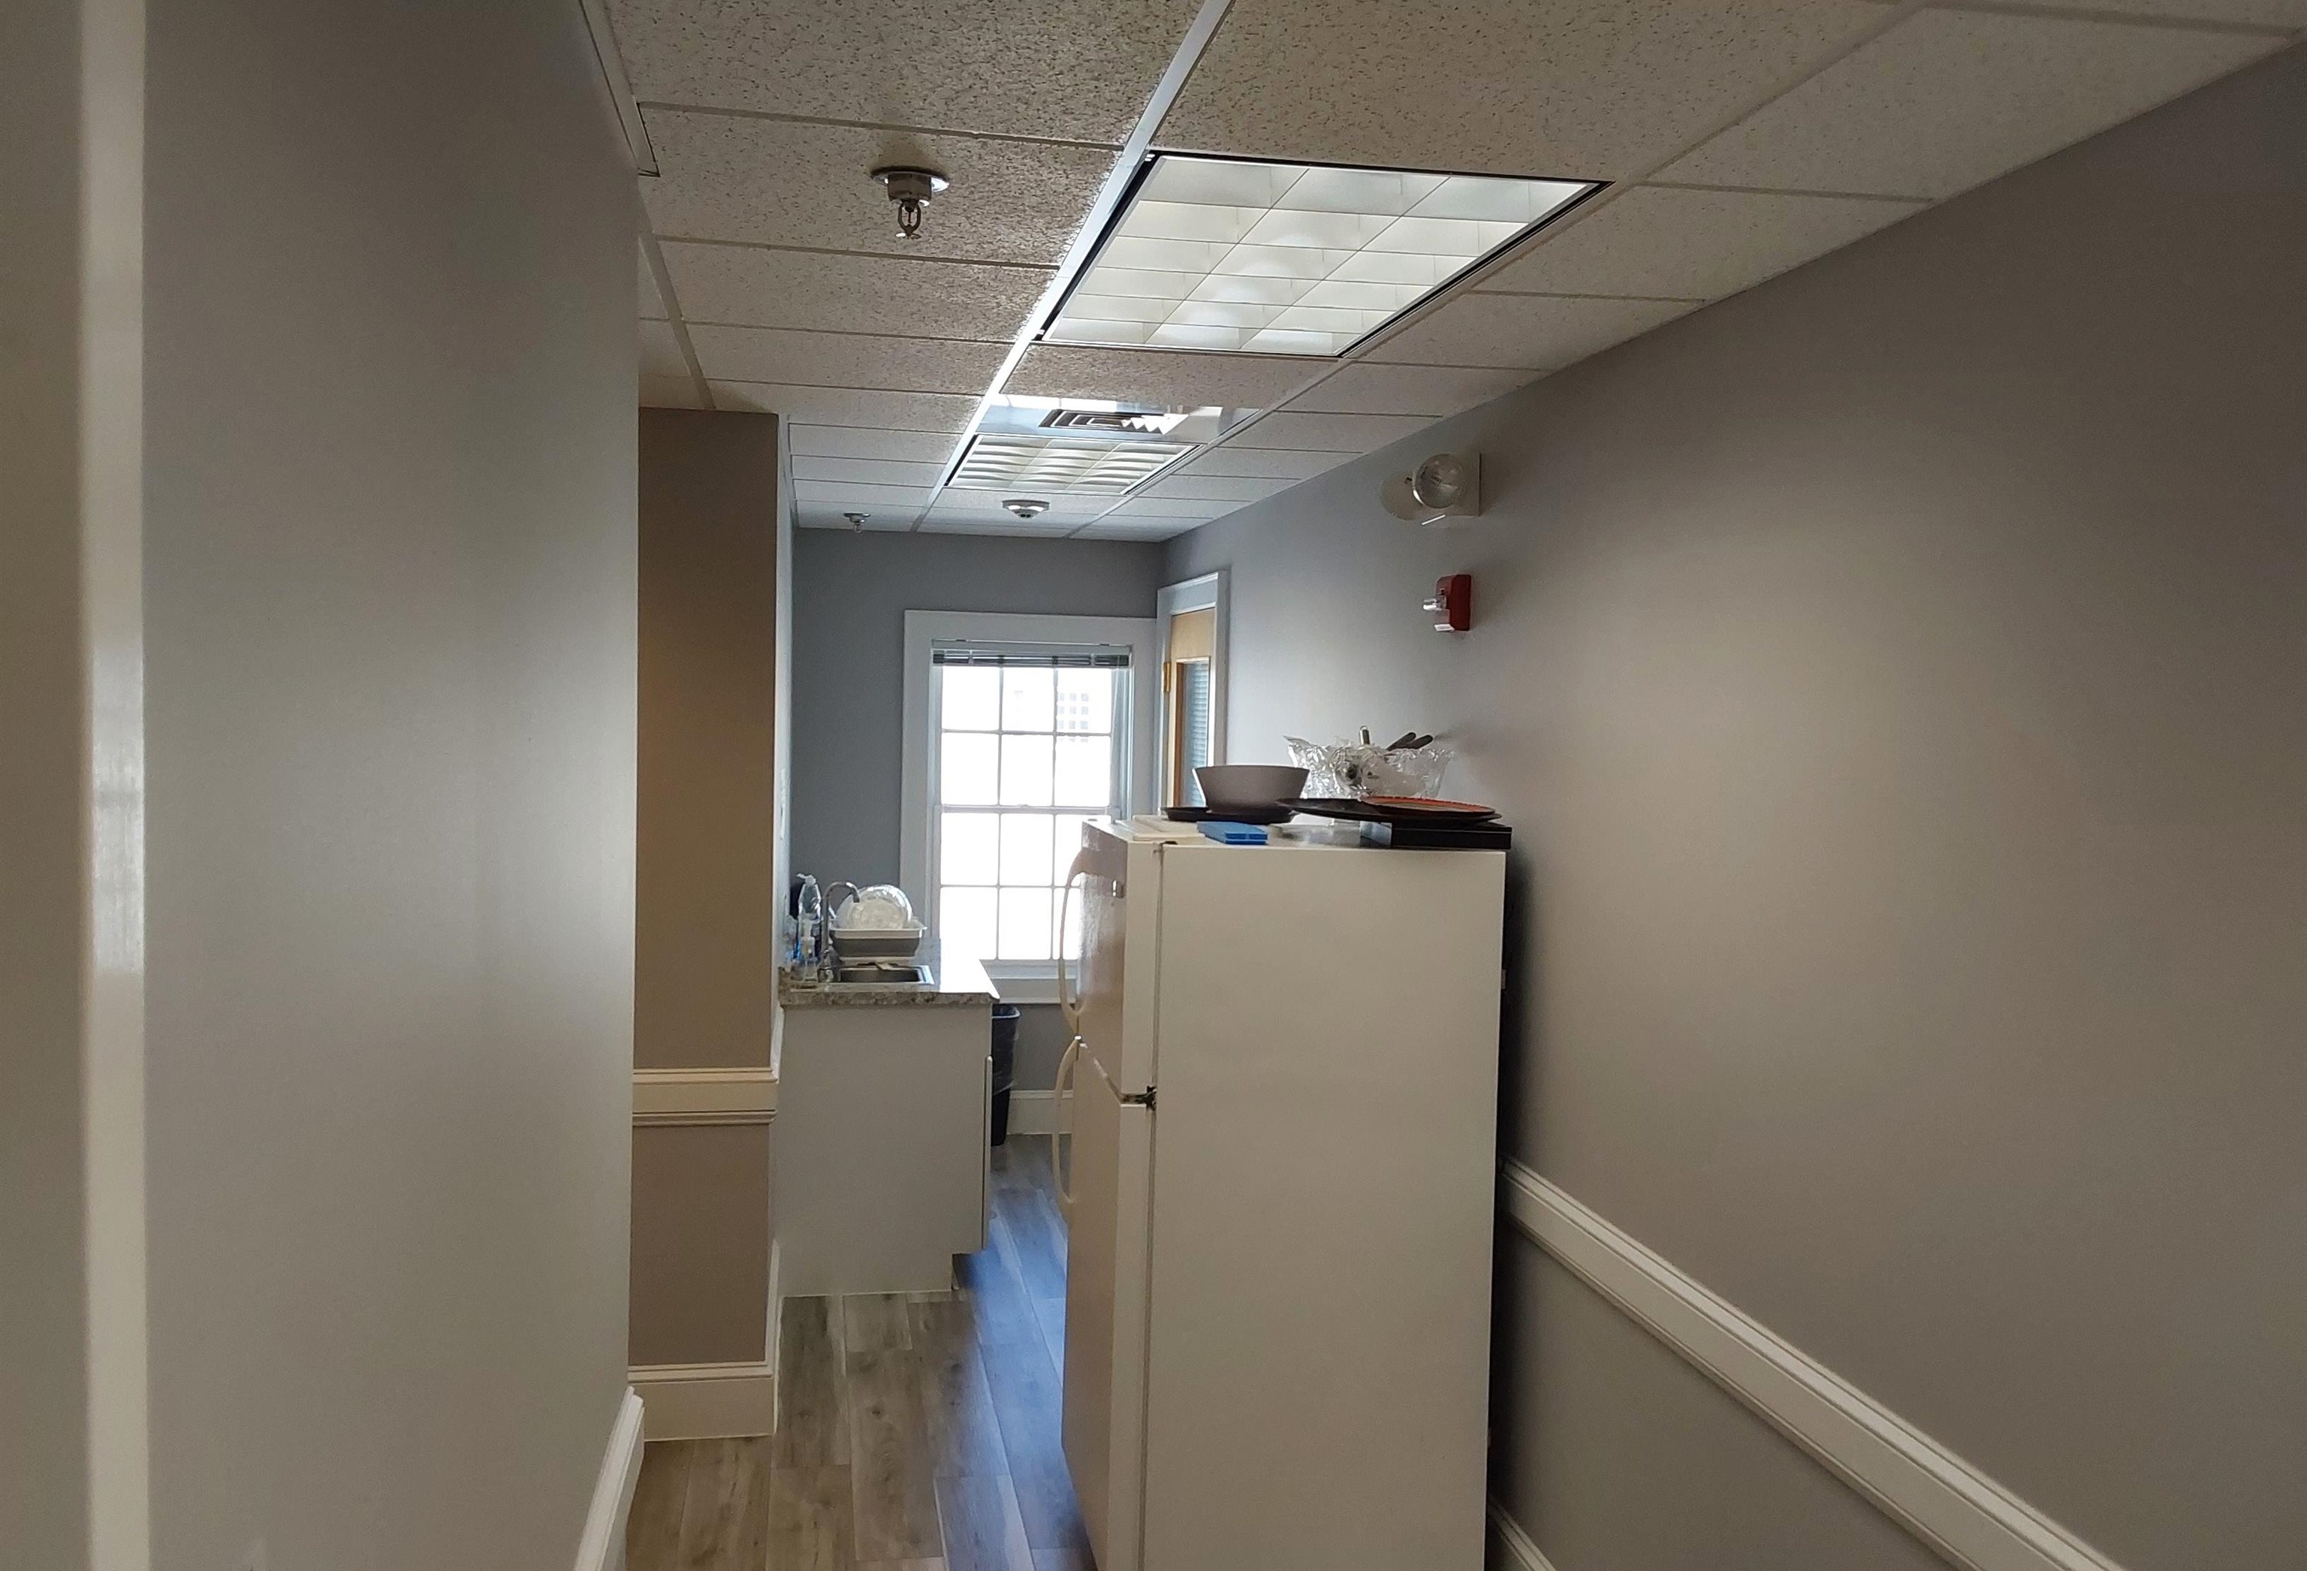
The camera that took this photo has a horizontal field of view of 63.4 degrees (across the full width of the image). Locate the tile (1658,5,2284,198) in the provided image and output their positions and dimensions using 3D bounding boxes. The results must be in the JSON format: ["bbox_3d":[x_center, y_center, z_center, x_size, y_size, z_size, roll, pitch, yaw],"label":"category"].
[{"bbox_3d":[0.832,-0.731,2.019,0.393,0.020,0.602,1,2,-10],"label":"tile"}]

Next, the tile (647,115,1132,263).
[{"bbox_3d":[-0.373,-0.773,2.420,0.602,0.020,0.602,1,2,-10],"label":"tile"}]

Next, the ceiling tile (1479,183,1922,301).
[{"bbox_3d":[0.724,-0.759,2.618,0.393,0.020,0.602,1,2,-10],"label":"ceiling tile"}]

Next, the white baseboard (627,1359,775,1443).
[{"bbox_3d":[-1.064,1.452,4.384,0.355,0.177,0.022,1,3,-10],"label":"white baseboard"}]

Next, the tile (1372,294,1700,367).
[{"bbox_3d":[0.615,-0.787,3.218,0.393,0.020,0.602,1,2,-10],"label":"tile"}]

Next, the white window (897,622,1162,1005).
[{"bbox_3d":[-0.499,0.094,7.514,1.015,1.560,0.100,1,3,-10],"label":"white window"}]

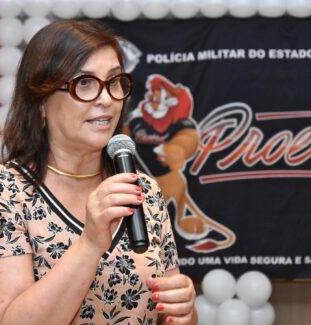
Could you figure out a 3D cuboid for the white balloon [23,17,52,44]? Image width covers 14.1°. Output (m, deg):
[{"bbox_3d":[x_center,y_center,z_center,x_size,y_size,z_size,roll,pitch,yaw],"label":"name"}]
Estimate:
[{"bbox_3d":[-0.429,-0.479,4.600,0.107,0.107,0.107,0,2,0],"label":"white balloon"}]

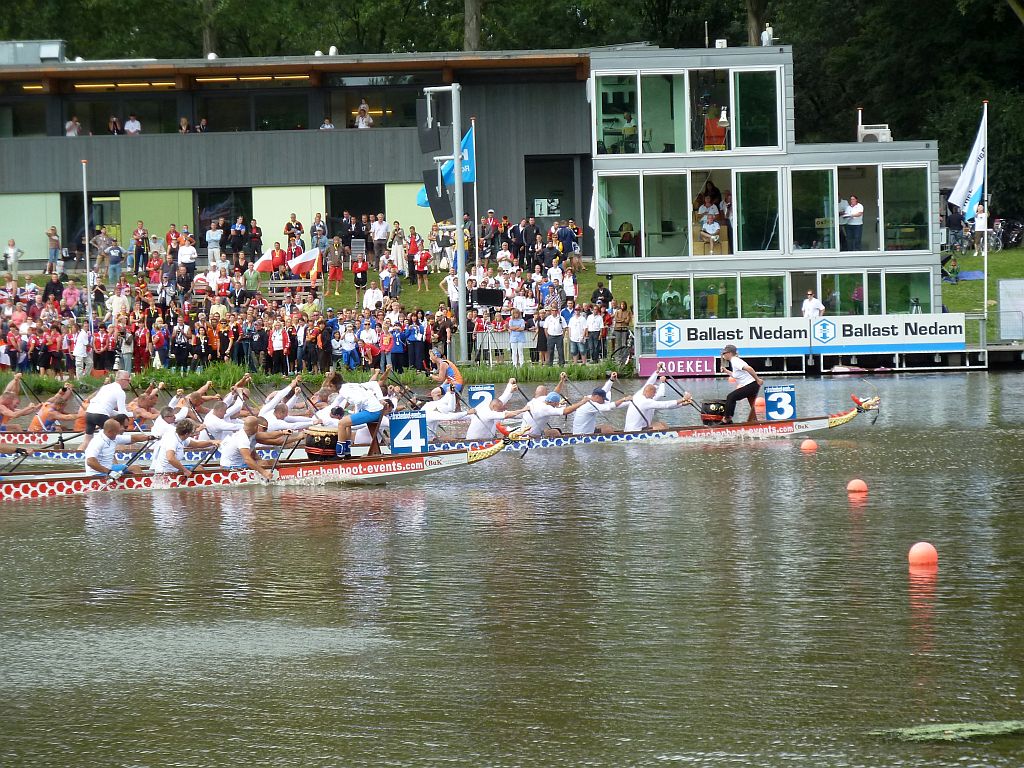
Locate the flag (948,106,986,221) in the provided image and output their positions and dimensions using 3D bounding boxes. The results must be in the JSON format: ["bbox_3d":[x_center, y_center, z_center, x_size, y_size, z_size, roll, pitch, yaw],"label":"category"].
[{"bbox_3d":[13.115,-6.349,125.200,1.100,3.280,0.400,-1,1,2],"label":"flag"}]

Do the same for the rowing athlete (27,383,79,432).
[{"bbox_3d":[-8.510,0.492,80.800,0.950,1.080,0.600,-2,1,0],"label":"rowing athlete"}]

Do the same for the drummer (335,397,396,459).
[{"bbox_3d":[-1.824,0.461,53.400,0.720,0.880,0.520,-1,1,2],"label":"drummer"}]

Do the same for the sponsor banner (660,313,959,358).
[{"bbox_3d":[8.618,-1.397,125.299,8.900,1.050,0.060,-1,1,2],"label":"sponsor banner"}]

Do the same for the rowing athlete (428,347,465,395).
[{"bbox_3d":[-1.182,-0.081,78.500,0.680,1.180,0.500,-2,1,0],"label":"rowing athlete"}]

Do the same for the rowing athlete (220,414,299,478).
[{"bbox_3d":[-3.137,0.832,53.600,0.950,0.880,0.600,-1,1,12],"label":"rowing athlete"}]

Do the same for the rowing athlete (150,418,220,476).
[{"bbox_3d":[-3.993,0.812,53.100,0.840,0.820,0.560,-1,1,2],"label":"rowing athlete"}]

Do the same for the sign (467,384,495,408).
[{"bbox_3d":[-0.561,0.292,80.800,0.490,0.545,0.040,-2,1,0],"label":"sign"}]

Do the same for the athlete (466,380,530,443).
[{"bbox_3d":[-0.239,0.501,67.000,1.000,1.180,0.620,-1,1,2],"label":"athlete"}]

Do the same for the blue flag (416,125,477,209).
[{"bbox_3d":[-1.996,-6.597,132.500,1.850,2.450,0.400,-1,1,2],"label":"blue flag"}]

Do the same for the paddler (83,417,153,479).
[{"bbox_3d":[-4.856,0.835,53.800,0.920,0.880,0.600,-1,1,21],"label":"paddler"}]

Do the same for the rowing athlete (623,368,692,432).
[{"bbox_3d":[2.289,0.322,68.400,1.080,1.100,0.600,-2,1,-1],"label":"rowing athlete"}]

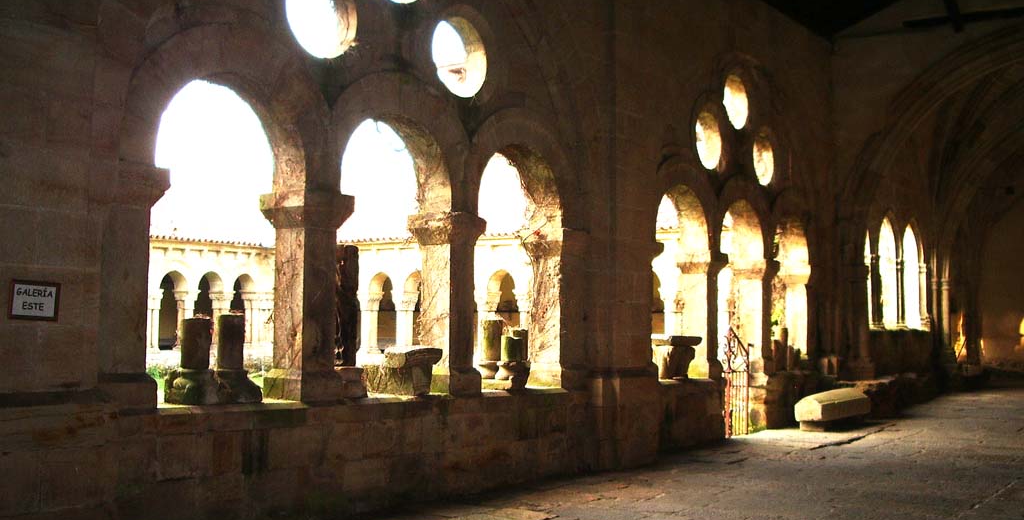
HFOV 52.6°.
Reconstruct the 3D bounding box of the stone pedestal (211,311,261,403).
[{"bbox_3d":[-2.189,0.759,8.111,0.350,0.710,0.350,-3,-5,36],"label":"stone pedestal"}]

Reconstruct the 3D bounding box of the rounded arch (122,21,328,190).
[{"bbox_3d":[-2.224,-1.174,7.860,0.420,1.170,1.880,-3,-5,36],"label":"rounded arch"}]

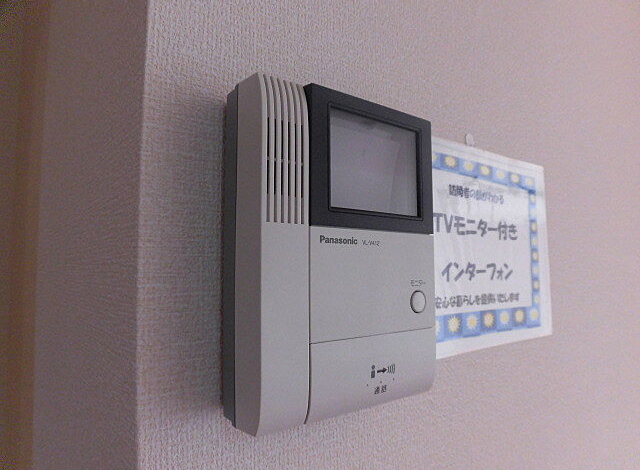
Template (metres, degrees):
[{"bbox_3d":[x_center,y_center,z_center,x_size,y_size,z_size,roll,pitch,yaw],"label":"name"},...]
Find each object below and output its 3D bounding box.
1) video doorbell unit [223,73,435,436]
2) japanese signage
[{"bbox_3d":[0.012,0.013,0.304,0.149,0.202,0.047,3,-5,-38],"label":"video doorbell unit"},{"bbox_3d":[0.169,0.013,0.456,0.299,0.210,0.005,3,-5,-38],"label":"japanese signage"}]

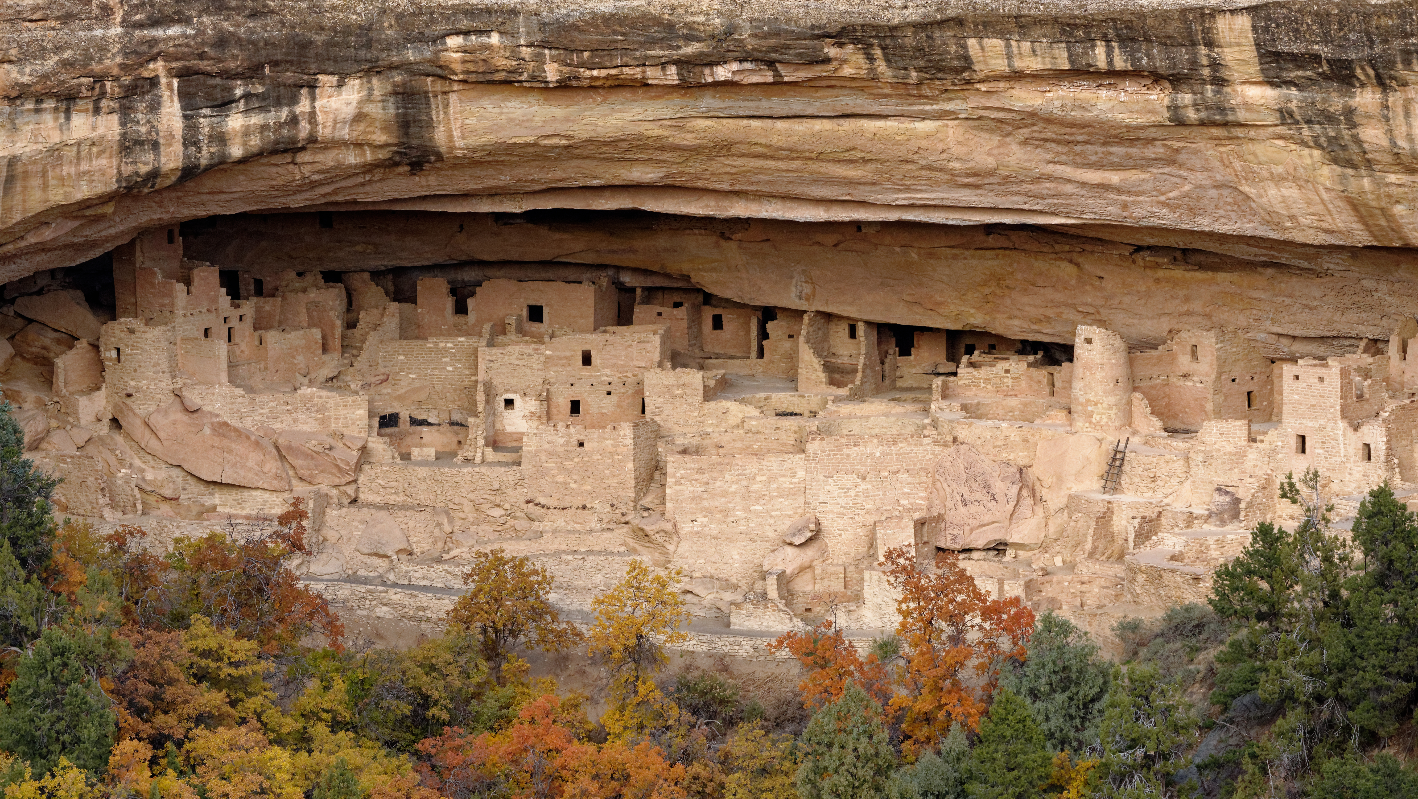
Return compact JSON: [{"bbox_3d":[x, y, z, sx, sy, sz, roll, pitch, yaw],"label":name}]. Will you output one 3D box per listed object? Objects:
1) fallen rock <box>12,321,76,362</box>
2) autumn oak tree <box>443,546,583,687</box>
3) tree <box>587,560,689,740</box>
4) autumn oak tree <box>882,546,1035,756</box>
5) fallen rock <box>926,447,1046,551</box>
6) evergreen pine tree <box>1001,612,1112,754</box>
[{"bbox_3d":[-30.963,-2.656,320.906,2.990,1.860,2.360,0,8,0],"label":"fallen rock"},{"bbox_3d":[-8.651,9.606,304.172,5.910,5.950,5.410,0,8,0],"label":"autumn oak tree"},{"bbox_3d":[-3.108,10.952,302.203,4.420,7.740,4.130,0,8,0],"label":"tree"},{"bbox_3d":[10.854,10.929,300.234,6.710,8.970,5.710,0,8,0],"label":"autumn oak tree"},{"bbox_3d":[12.704,4.455,315.000,5.310,4.760,3.940,0,8,0],"label":"fallen rock"},{"bbox_3d":[15.173,12.397,300.727,4.880,6.120,4.530,0,8,0],"label":"evergreen pine tree"}]

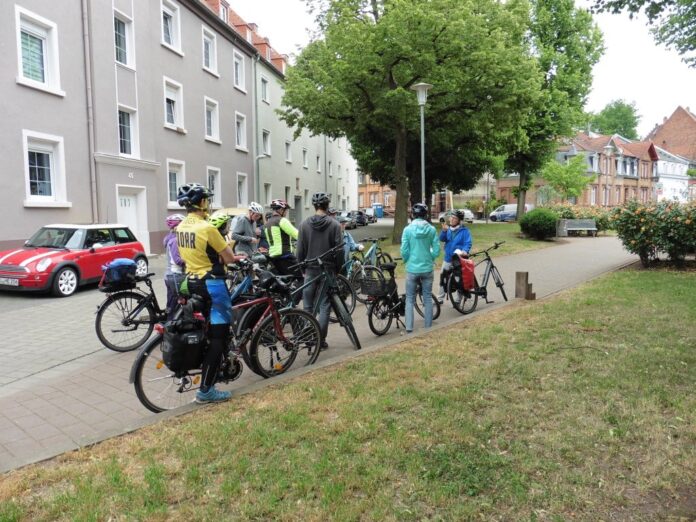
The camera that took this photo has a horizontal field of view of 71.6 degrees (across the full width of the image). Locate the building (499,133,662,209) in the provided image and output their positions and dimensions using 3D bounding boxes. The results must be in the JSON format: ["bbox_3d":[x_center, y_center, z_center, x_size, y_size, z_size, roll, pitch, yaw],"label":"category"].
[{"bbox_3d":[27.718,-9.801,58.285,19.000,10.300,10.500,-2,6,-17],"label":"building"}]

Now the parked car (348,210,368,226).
[{"bbox_3d":[0.865,-4.258,49.127,1.800,1.530,4.300,1,6,10],"label":"parked car"}]

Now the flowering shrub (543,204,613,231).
[{"bbox_3d":[14.220,-2.518,29.902,4.100,1.750,1.600,0,6,6],"label":"flowering shrub"}]

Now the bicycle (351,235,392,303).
[{"bbox_3d":[0.502,0.122,9.812,0.600,1.080,1.750,1,6,19],"label":"bicycle"}]

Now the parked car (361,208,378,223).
[{"bbox_3d":[2.196,-5.025,55.783,1.800,1.580,4.300,1,6,10],"label":"parked car"}]

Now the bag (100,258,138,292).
[{"bbox_3d":[-2.674,0.146,5.598,0.380,0.340,0.260,-2,6,-18],"label":"bag"}]

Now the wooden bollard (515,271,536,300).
[{"bbox_3d":[3.297,0.461,8.976,0.300,0.490,0.220,-5,7,-38],"label":"wooden bollard"}]

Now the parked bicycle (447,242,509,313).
[{"bbox_3d":[2.234,0.263,8.050,1.760,1.100,0.650,-5,7,-38],"label":"parked bicycle"}]

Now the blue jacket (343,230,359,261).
[{"bbox_3d":[-0.046,-0.267,8.900,0.500,0.620,0.330,-4,7,-30],"label":"blue jacket"}]

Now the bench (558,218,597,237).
[{"bbox_3d":[12.174,-1.735,25.600,1.950,0.930,0.700,-2,6,-14],"label":"bench"}]

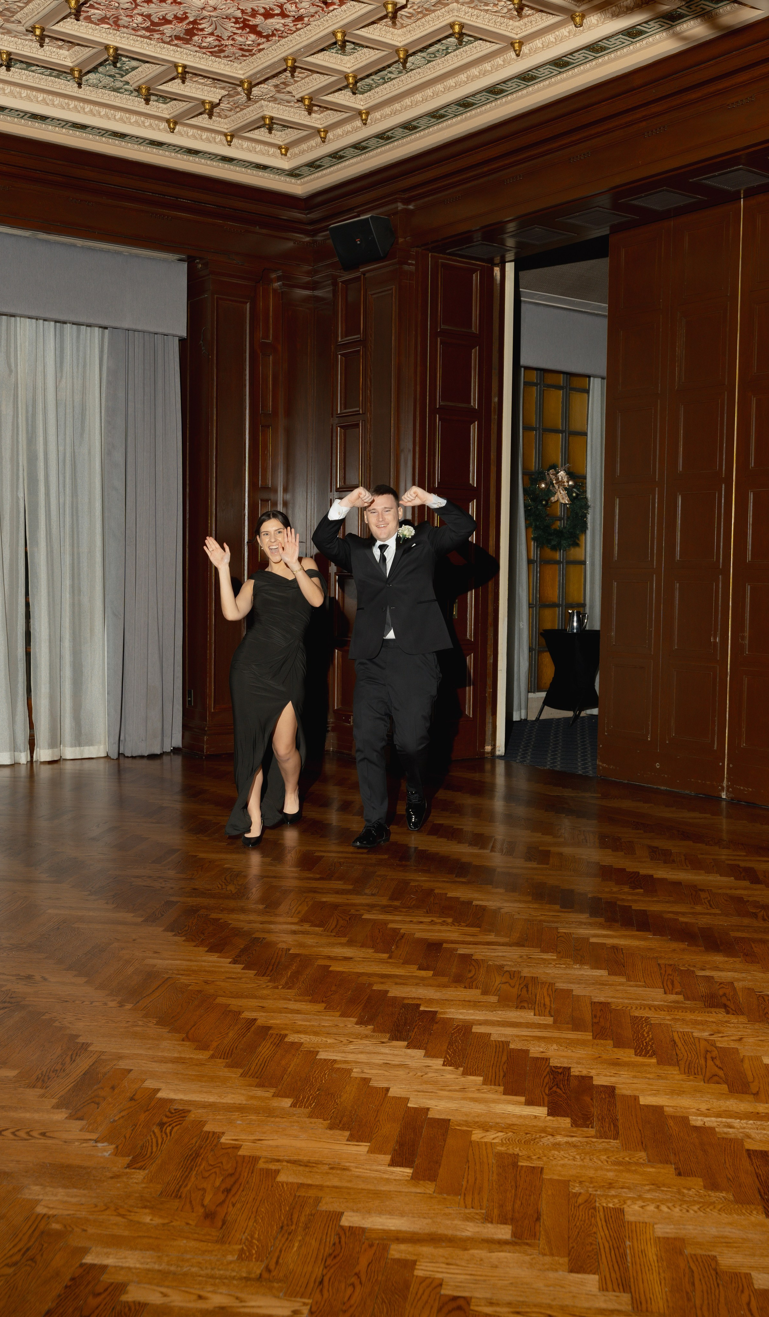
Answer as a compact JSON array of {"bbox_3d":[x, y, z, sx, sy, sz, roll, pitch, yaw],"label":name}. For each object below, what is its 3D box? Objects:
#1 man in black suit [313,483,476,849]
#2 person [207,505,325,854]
[{"bbox_3d":[0.052,0.016,6.670,0.760,1.780,0.580,1,4,10],"label":"man in black suit"},{"bbox_3d":[-0.606,0.083,6.680,0.570,1.630,0.620,1,4,3],"label":"person"}]

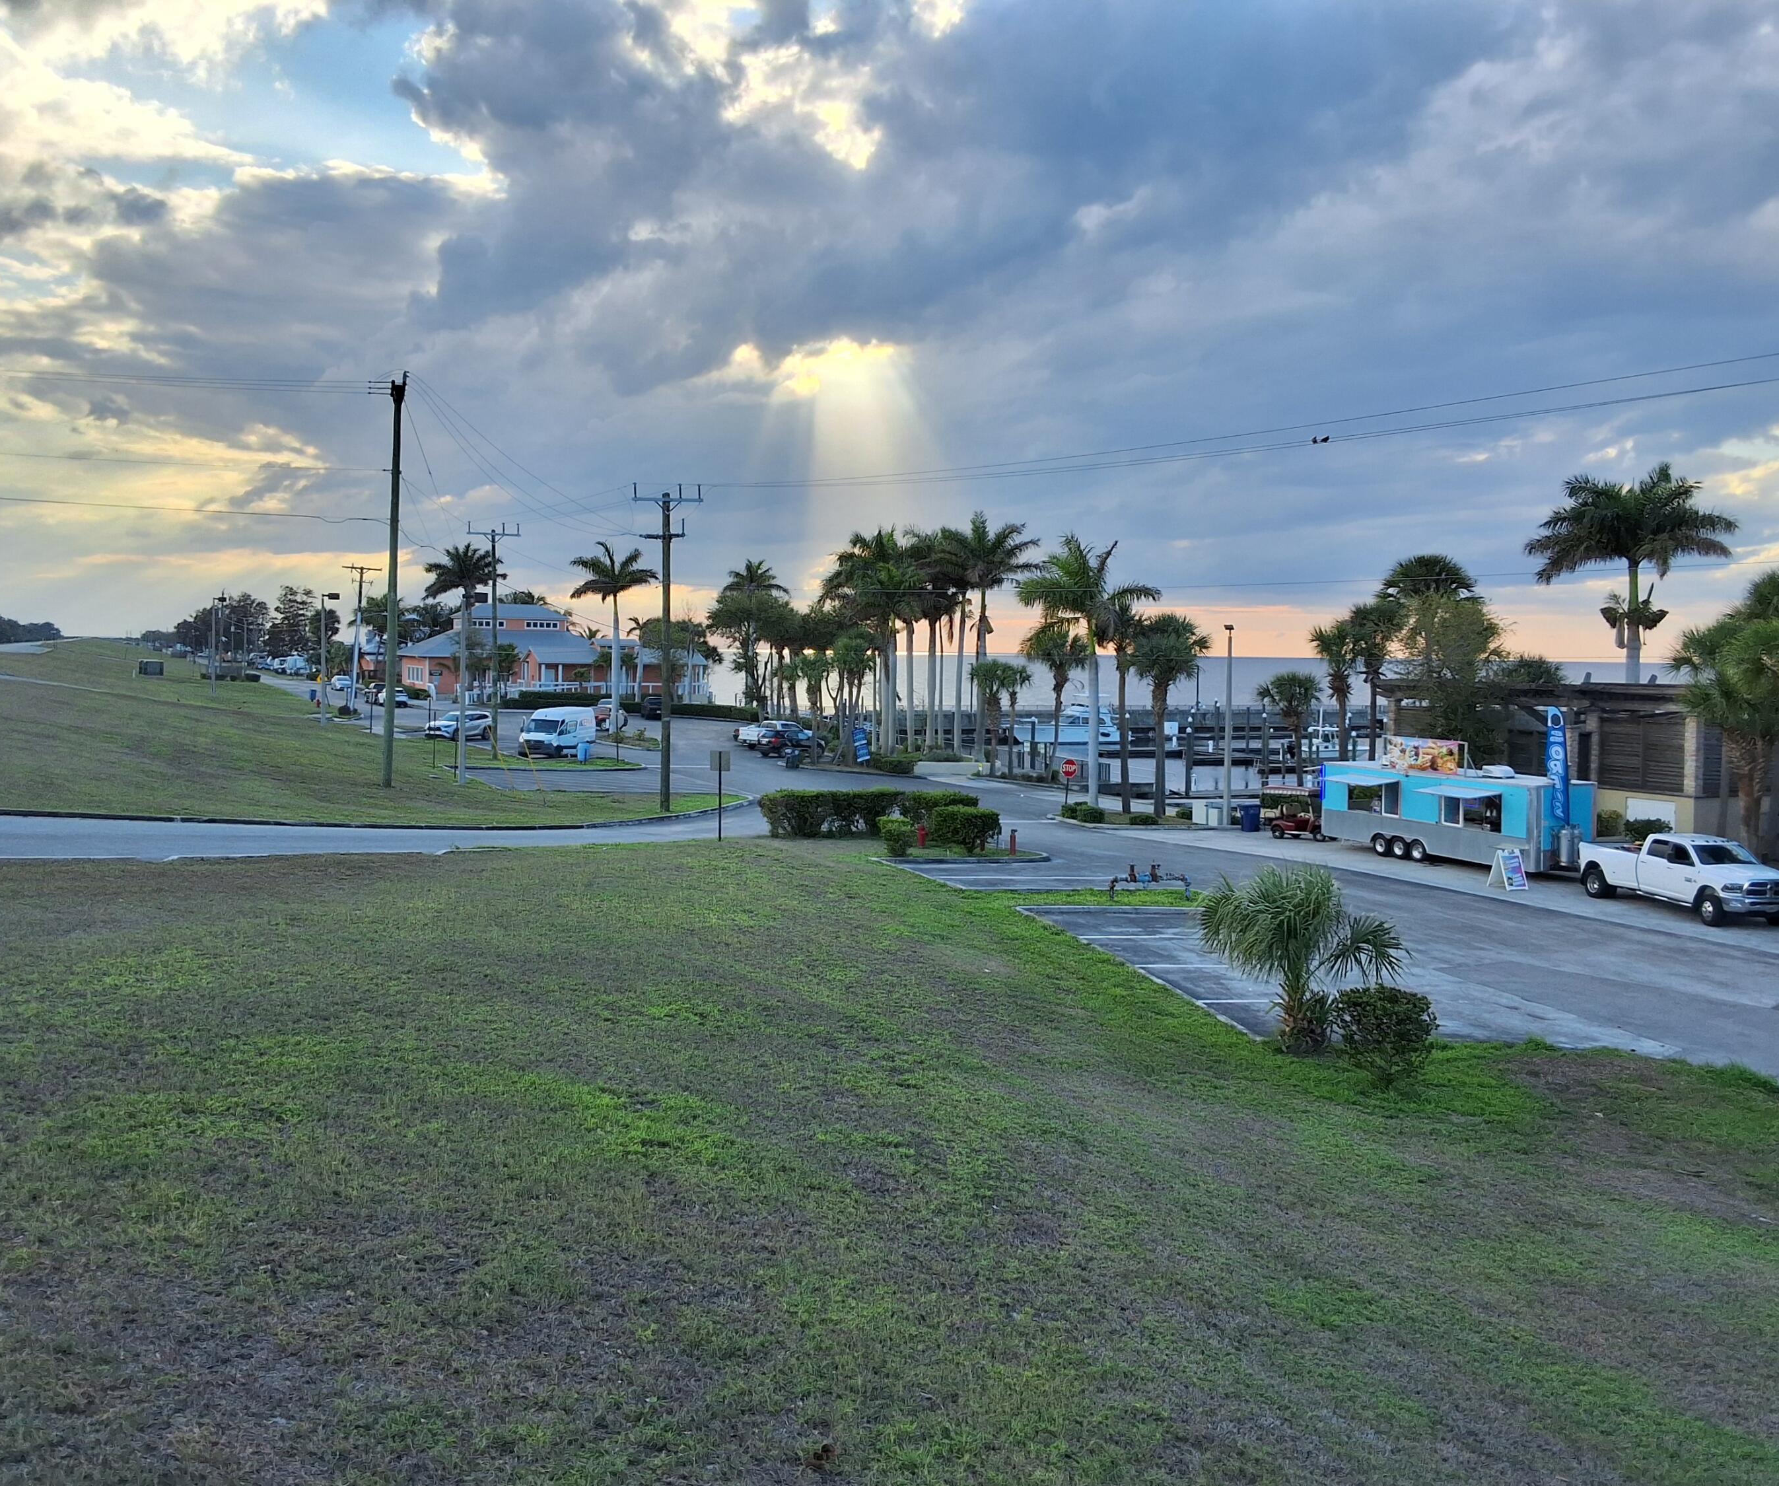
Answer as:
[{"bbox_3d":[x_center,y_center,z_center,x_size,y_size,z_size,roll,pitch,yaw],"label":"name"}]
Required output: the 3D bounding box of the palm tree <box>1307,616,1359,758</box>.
[{"bbox_3d":[17.605,-0.962,63.224,2.400,7.890,2.400,1,3,16],"label":"palm tree"}]

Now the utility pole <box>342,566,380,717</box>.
[{"bbox_3d":[-42.601,-8.300,128.768,3.230,12.200,0.600,-1,4,-27],"label":"utility pole"}]

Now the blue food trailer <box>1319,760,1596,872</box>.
[{"bbox_3d":[18.277,2.401,52.027,2.580,2.850,9.100,-1,4,-27],"label":"blue food trailer"}]

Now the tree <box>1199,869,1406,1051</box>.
[{"bbox_3d":[6.416,3.367,24.958,3.250,2.970,2.900,2,3,15],"label":"tree"}]

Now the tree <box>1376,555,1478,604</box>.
[{"bbox_3d":[20.581,-2.021,61.468,3.920,10.330,3.920,2,3,18],"label":"tree"}]

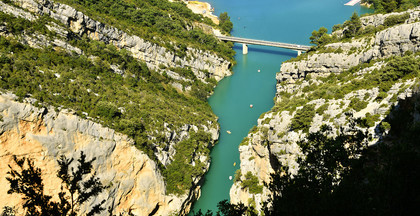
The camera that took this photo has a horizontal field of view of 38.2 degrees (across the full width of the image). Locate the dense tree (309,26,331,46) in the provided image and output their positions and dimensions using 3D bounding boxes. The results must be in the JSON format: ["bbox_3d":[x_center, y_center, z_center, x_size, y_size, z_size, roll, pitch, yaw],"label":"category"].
[{"bbox_3d":[103.875,-67.213,570.232,21.900,17.300,19.900,0,20,0],"label":"dense tree"}]

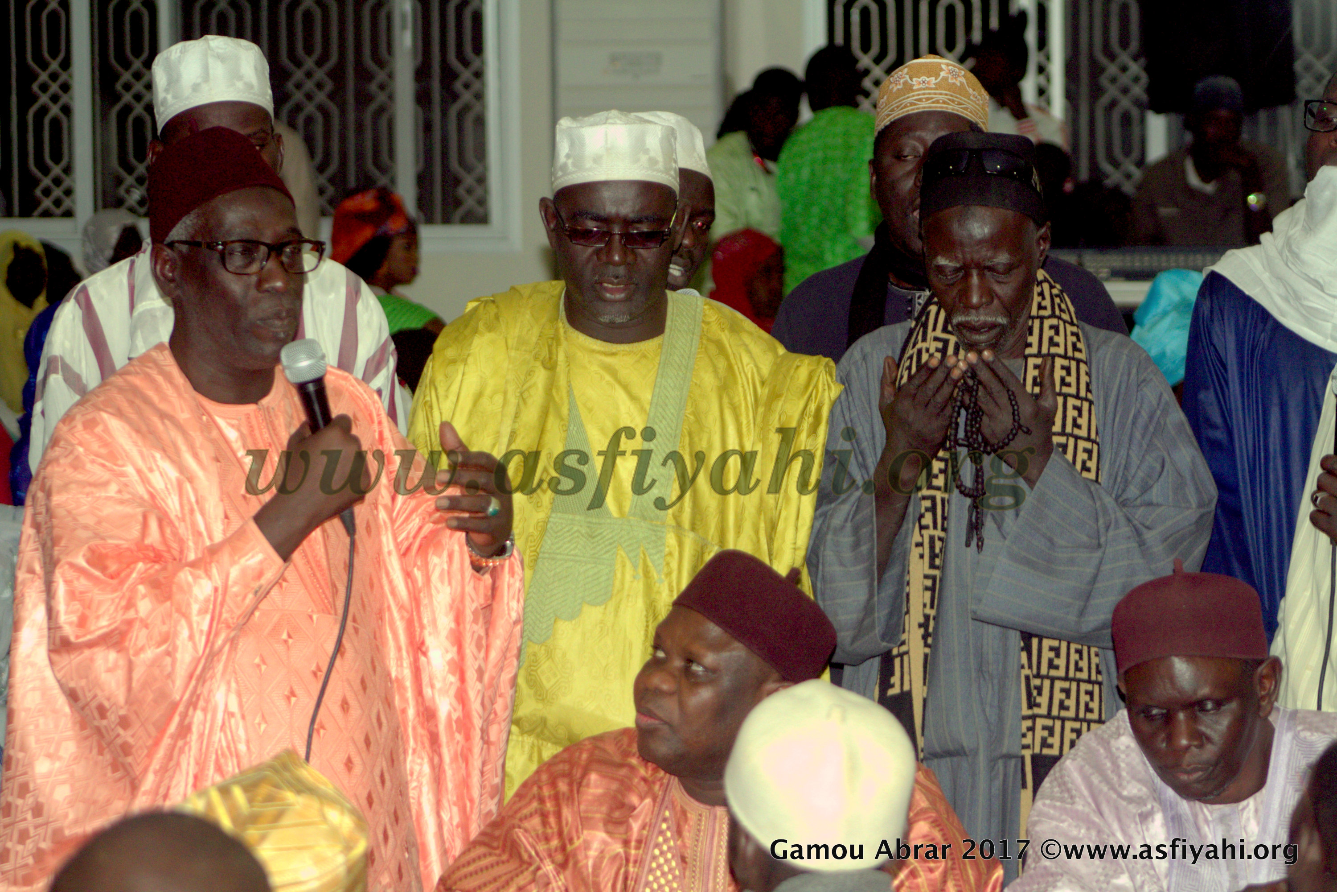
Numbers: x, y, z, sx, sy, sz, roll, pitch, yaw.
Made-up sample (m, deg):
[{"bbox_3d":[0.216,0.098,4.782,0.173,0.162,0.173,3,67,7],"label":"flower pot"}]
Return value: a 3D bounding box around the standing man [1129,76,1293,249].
[{"bbox_3d":[1.753,-0.354,16.874,0.530,1.660,0.380,0,5,5],"label":"standing man"}]

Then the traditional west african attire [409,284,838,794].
[{"bbox_3d":[-0.058,0.538,6.784,0.560,1.480,0.400,0,4,3],"label":"traditional west african attire"}]

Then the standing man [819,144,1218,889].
[{"bbox_3d":[0.443,0.490,6.784,0.520,1.770,0.500,0,4,9],"label":"standing man"}]

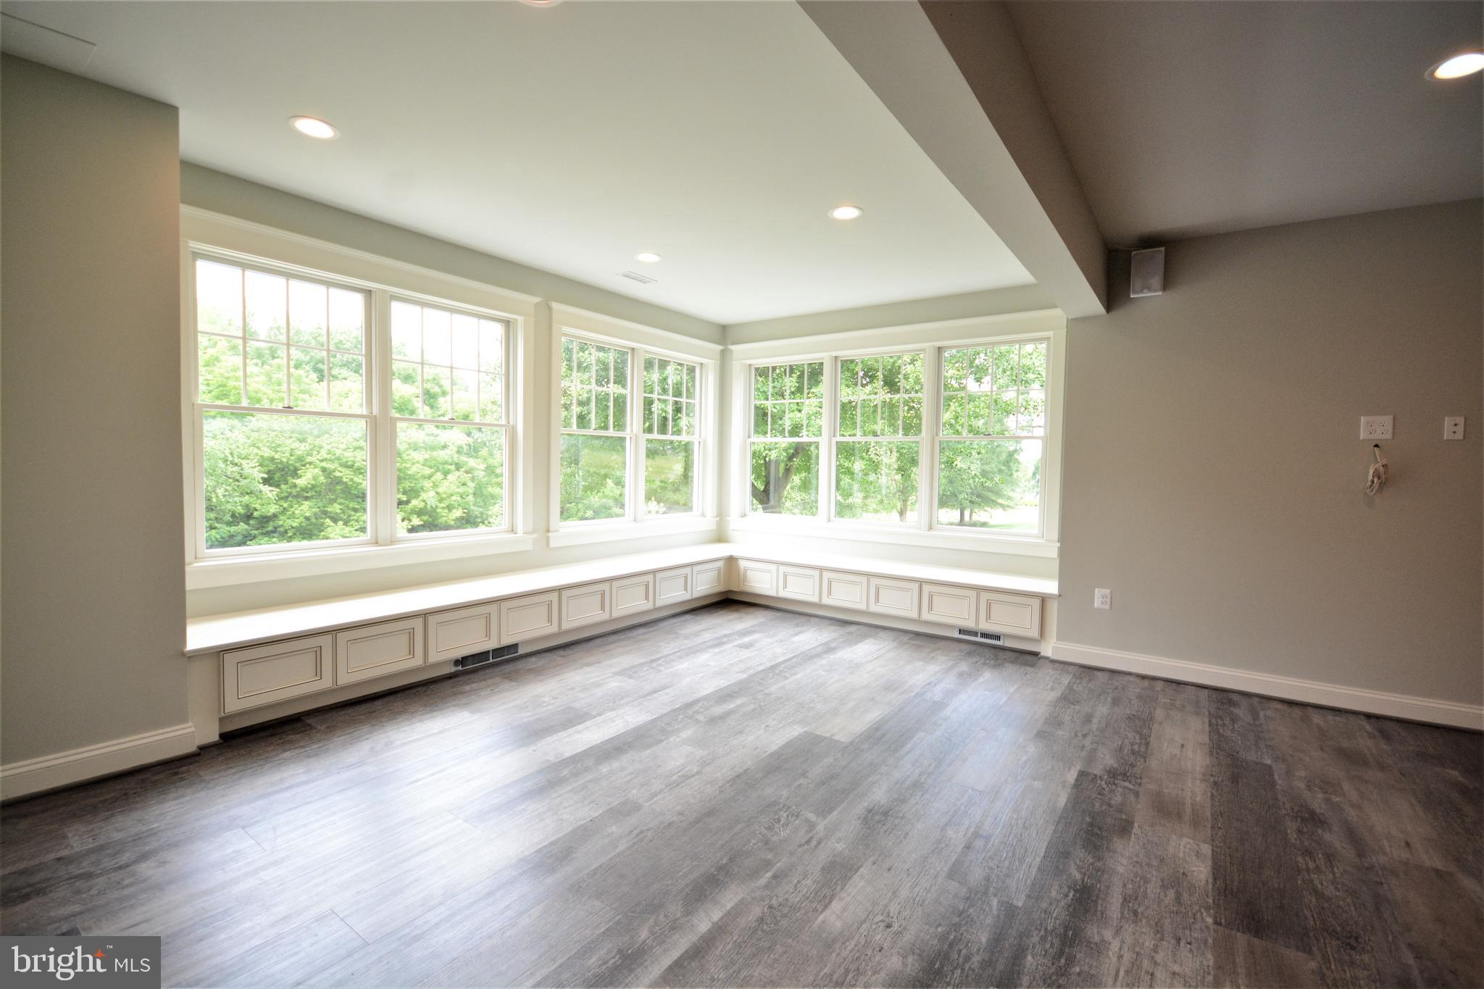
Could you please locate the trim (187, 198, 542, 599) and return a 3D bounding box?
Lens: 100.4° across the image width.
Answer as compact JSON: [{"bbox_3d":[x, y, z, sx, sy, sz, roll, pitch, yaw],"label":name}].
[{"bbox_3d":[-1.956,-0.442,3.484,0.080,1.705,1.820,3,4,37],"label":"trim"}]

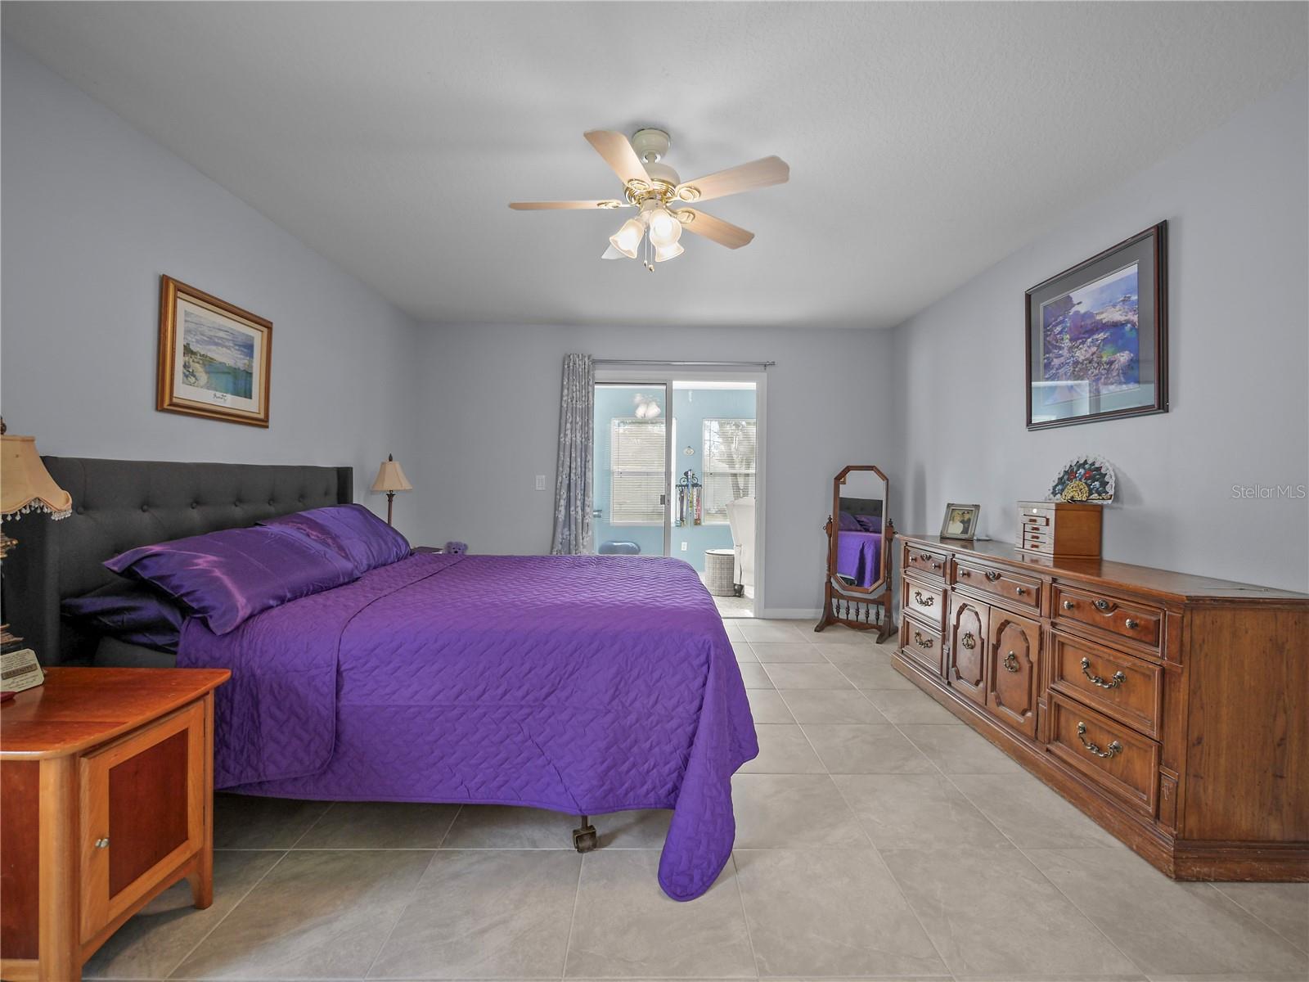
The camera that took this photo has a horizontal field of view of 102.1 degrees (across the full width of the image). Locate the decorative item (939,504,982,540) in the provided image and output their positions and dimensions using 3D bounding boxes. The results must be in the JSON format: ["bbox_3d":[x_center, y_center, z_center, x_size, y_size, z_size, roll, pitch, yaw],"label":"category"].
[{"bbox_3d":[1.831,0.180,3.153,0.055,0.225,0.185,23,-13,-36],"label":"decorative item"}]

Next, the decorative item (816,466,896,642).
[{"bbox_3d":[1.600,0.452,4.163,0.500,1.300,0.450,1,2,38],"label":"decorative item"}]

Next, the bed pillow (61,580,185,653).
[{"bbox_3d":[-1.509,0.356,1.868,0.470,0.170,0.720,10,1,-1],"label":"bed pillow"}]

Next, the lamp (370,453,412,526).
[{"bbox_3d":[-1.718,0.099,3.460,0.255,0.680,0.255,0,1,-1],"label":"lamp"}]

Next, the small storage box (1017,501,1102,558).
[{"bbox_3d":[1.914,0.178,2.521,0.205,0.245,0.275,1,1,4],"label":"small storage box"}]

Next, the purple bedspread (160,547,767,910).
[{"bbox_3d":[-0.512,0.745,2.290,1.720,0.750,1.670,0,1,-1],"label":"purple bedspread"}]

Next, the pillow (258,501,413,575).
[{"bbox_3d":[-1.508,0.229,2.626,0.460,0.180,0.740,31,1,-1],"label":"pillow"}]

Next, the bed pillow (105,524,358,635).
[{"bbox_3d":[-1.419,0.281,1.908,0.460,0.180,0.740,25,0,-3],"label":"bed pillow"}]

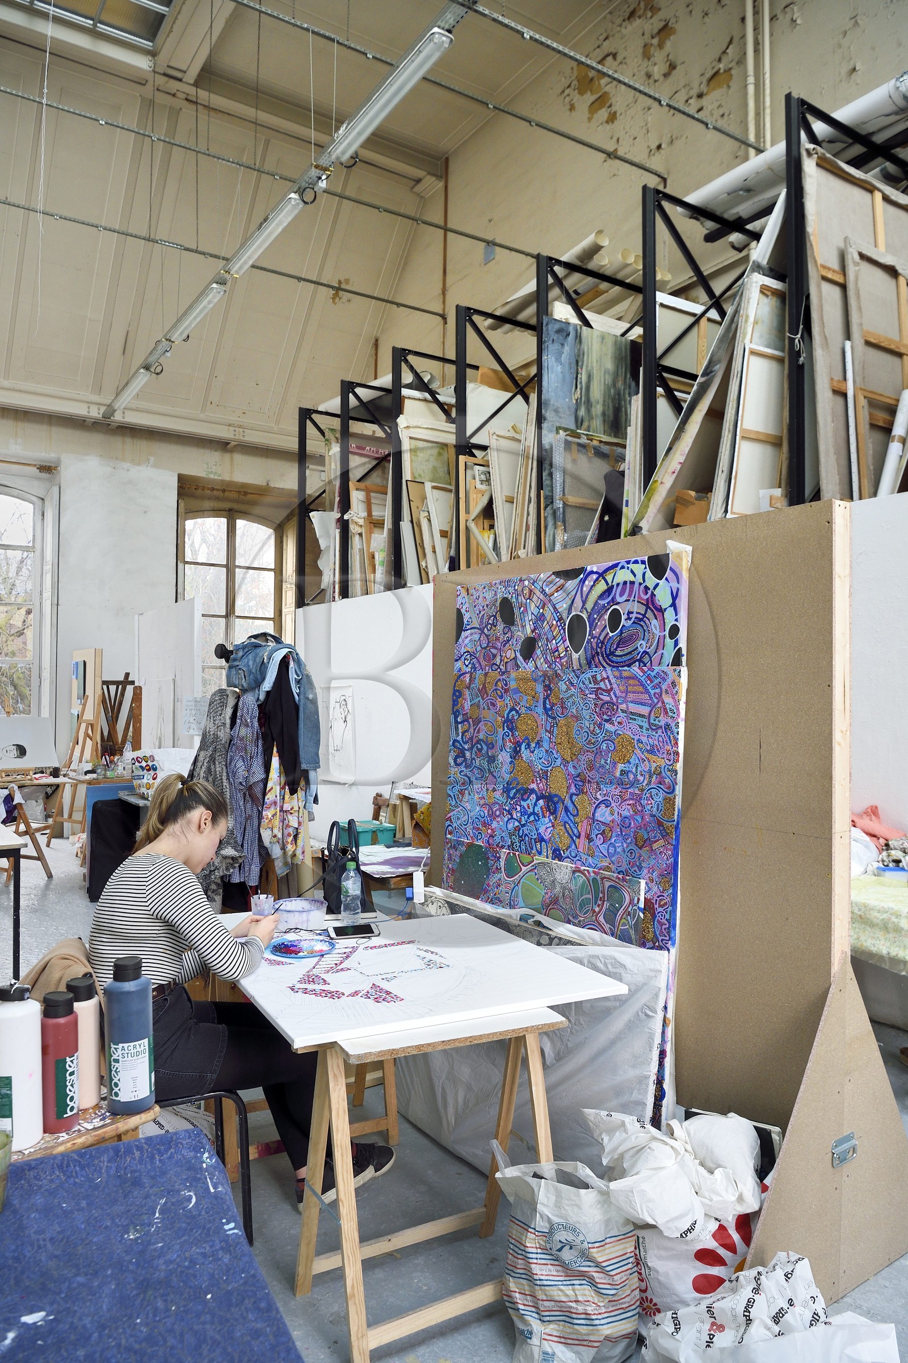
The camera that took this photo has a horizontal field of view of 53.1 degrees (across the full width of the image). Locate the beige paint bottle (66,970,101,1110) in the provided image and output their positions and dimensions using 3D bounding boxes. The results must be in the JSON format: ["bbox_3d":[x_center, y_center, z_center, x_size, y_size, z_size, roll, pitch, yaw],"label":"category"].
[{"bbox_3d":[-0.692,0.672,1.690,0.061,0.224,0.061,0,0,-24],"label":"beige paint bottle"}]

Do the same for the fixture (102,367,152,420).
[{"bbox_3d":[-3.390,-3.040,9.500,0.150,0.120,1.420,0,0,-33],"label":"fixture"}]

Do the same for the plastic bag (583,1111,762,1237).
[{"bbox_3d":[0.570,1.280,2.370,0.430,0.250,0.280,0,0,-33],"label":"plastic bag"}]

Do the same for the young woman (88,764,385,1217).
[{"bbox_3d":[-0.644,0.940,2.790,0.920,1.320,0.470,0,0,-31],"label":"young woman"}]

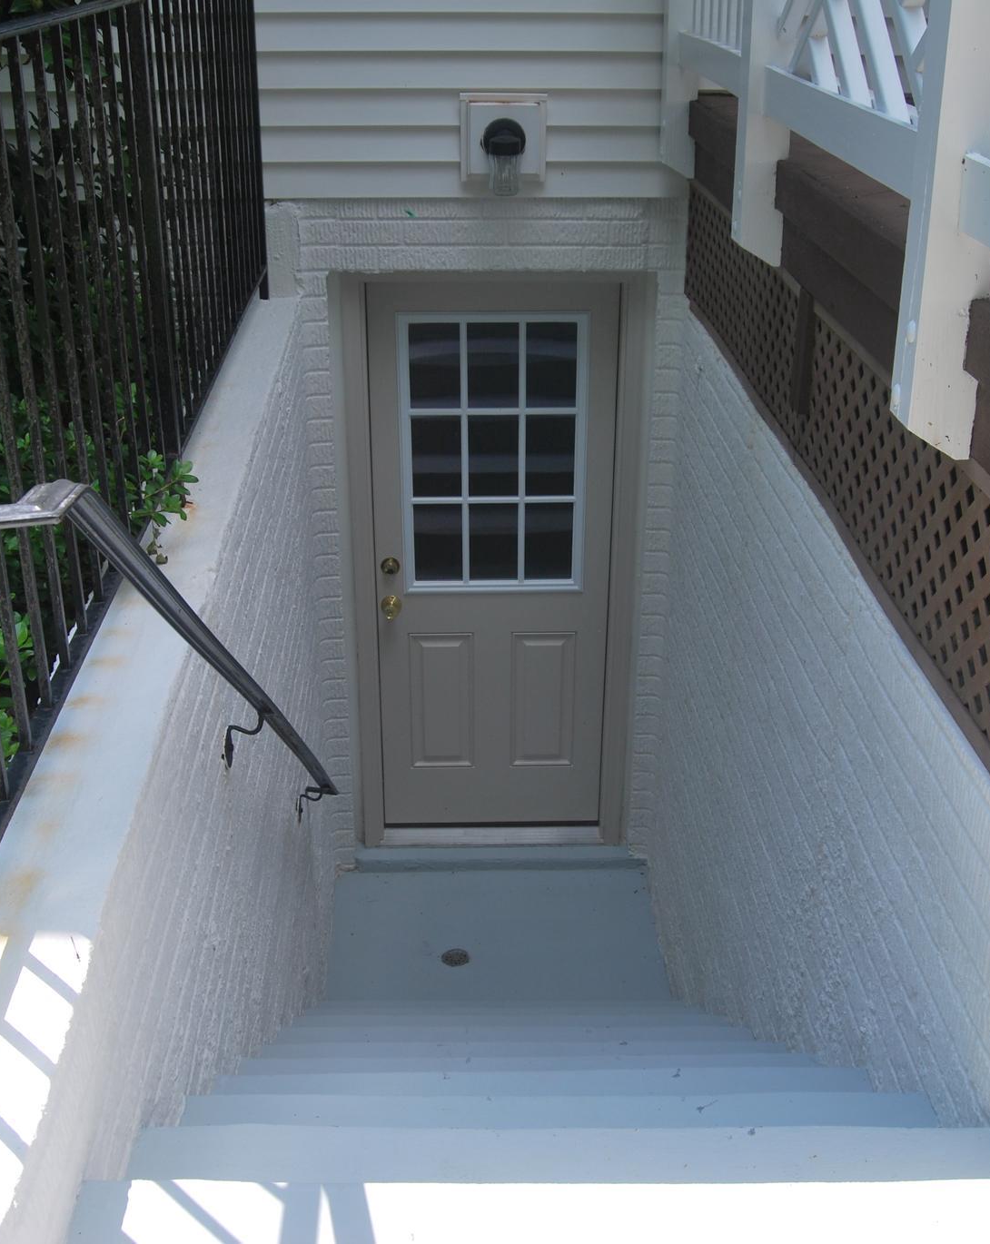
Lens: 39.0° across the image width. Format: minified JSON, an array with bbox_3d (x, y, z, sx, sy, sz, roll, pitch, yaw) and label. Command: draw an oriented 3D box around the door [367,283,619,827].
[{"bbox_3d":[-0.006,-0.151,4.879,0.825,2.060,0.060,0,25,-1],"label":"door"}]

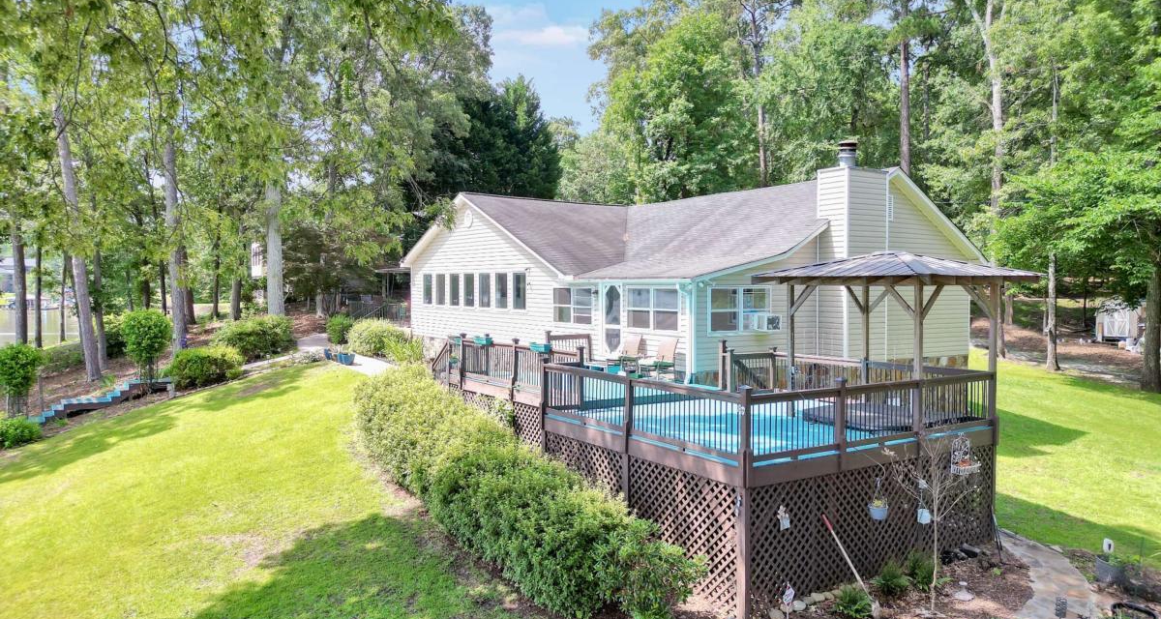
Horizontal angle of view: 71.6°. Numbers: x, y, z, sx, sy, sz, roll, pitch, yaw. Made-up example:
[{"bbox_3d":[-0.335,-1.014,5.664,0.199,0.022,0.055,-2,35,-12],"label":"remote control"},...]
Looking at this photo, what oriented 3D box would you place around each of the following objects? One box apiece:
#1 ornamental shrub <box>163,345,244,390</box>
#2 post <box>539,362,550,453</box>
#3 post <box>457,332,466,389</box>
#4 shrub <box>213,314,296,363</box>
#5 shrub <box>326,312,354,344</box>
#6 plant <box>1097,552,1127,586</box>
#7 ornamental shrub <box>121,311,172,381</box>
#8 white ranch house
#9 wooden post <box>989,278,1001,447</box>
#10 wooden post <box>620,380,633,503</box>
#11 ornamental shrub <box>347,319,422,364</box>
[{"bbox_3d":[-11.002,1.681,23.500,2.150,1.300,1.800,0,2,-25],"label":"ornamental shrub"},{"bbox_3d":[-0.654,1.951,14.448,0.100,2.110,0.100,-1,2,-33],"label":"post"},{"bbox_3d":[-2.817,1.234,19.212,0.130,1.370,0.130,-1,2,-33],"label":"post"},{"bbox_3d":[-13.019,1.115,32.000,3.300,1.800,2.700,-1,2,-22],"label":"shrub"},{"bbox_3d":[-10.603,0.832,35.500,1.300,1.450,1.250,0,2,-17],"label":"shrub"},{"bbox_3d":[7.668,3.744,11.600,0.400,0.420,0.400,1,2,34],"label":"plant"},{"bbox_3d":[-12.560,1.106,23.300,1.450,2.200,1.450,-1,2,-28],"label":"ornamental shrub"},{"bbox_3d":[2.628,-1.206,27.609,11.800,6.250,17.750,-1,2,-33],"label":"white ranch house"},{"bbox_3d":[6.900,0.871,13.386,0.125,2.780,0.115,-1,2,-33],"label":"wooden post"},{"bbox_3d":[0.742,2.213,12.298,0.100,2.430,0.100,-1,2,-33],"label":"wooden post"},{"bbox_3d":[-7.375,1.184,30.300,2.200,1.500,2.500,-1,2,-33],"label":"ornamental shrub"}]

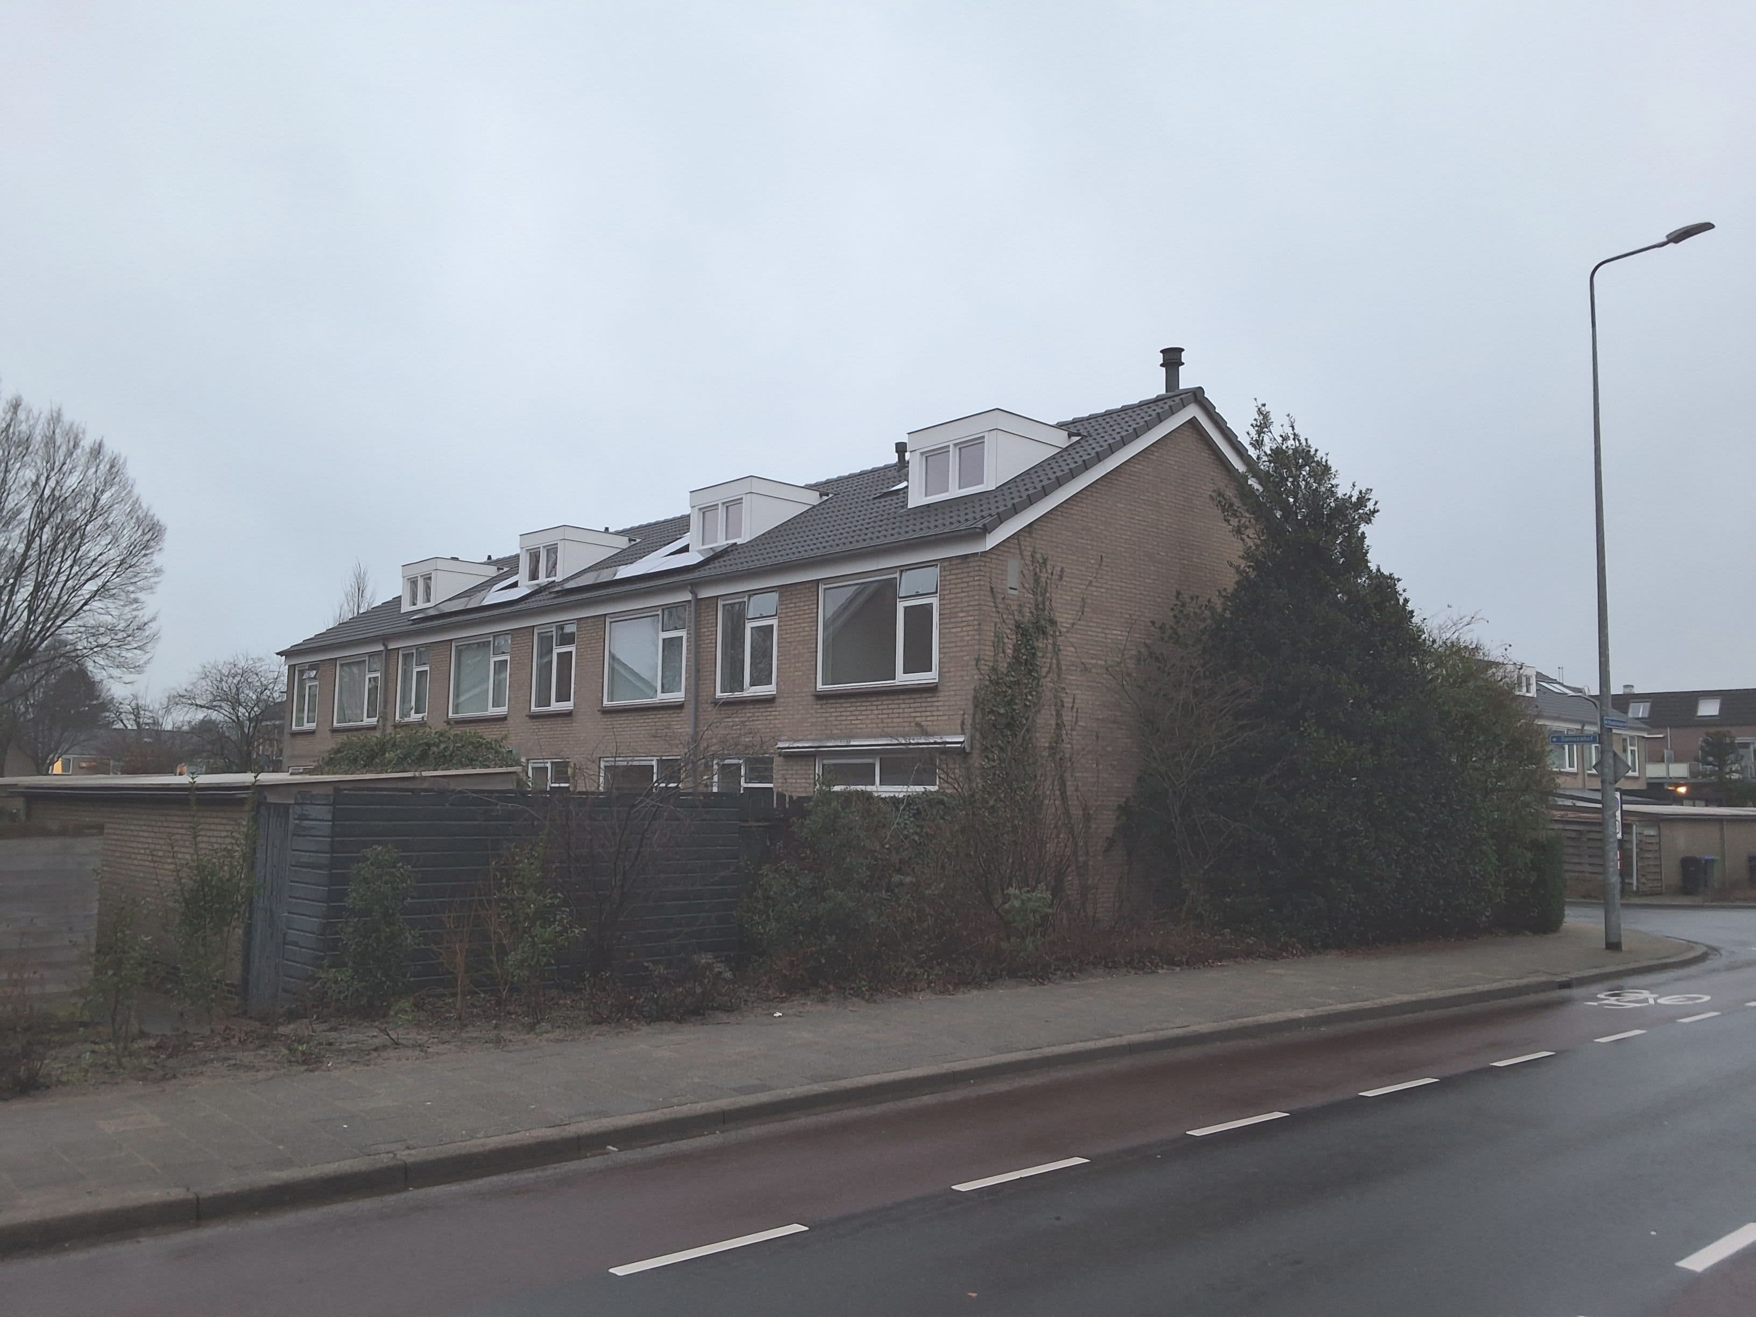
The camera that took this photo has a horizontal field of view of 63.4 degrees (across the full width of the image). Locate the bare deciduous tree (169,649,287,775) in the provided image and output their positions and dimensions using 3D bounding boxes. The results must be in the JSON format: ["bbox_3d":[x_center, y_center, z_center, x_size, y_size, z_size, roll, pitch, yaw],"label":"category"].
[{"bbox_3d":[-22.357,3.084,50.138,4.900,6.635,4.900,6,-7,-41],"label":"bare deciduous tree"}]

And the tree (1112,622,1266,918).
[{"bbox_3d":[4.155,1.604,18.831,2.100,4.130,1.900,6,-7,-41],"label":"tree"}]

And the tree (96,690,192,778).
[{"bbox_3d":[-32.106,4.399,62.107,4.200,6.000,4.200,6,-7,-41],"label":"tree"}]

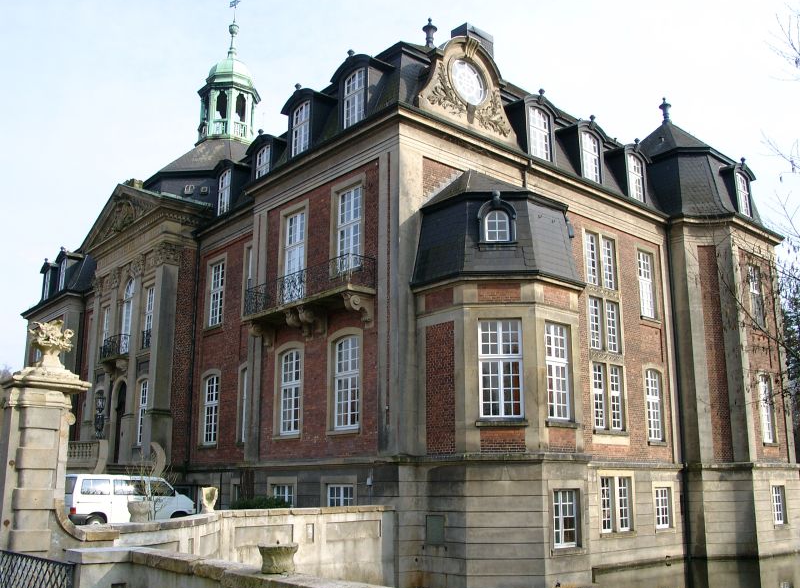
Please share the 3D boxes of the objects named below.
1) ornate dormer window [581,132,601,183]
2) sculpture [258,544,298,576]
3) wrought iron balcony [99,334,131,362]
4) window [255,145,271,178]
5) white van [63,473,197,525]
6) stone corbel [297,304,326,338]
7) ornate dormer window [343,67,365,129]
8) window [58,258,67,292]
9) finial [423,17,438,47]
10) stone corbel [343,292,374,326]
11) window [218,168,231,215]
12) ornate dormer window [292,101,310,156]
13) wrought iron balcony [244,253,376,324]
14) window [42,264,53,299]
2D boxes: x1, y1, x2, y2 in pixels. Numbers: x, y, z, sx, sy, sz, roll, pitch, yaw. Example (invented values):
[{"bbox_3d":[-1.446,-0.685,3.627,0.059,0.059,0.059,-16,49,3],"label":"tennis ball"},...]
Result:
[{"bbox_3d":[8.187,-5.840,33.781,1.150,2.050,0.320,12,-18,-40],"label":"ornate dormer window"},{"bbox_3d":[-1.039,2.262,6.700,0.350,0.225,0.350,0,-14,0],"label":"sculpture"},{"bbox_3d":[-13.821,2.774,38.513,0.950,1.220,3.100,12,-18,-40],"label":"wrought iron balcony"},{"bbox_3d":[-6.100,-5.512,35.300,0.320,2.000,1.100,12,-18,-40],"label":"window"},{"bbox_3d":[-9.210,7.220,27.150,4.750,1.940,1.840,12,-18,-40],"label":"white van"},{"bbox_3d":[-3.028,0.916,27.021,0.970,1.050,0.420,12,-18,-40],"label":"stone corbel"},{"bbox_3d":[-1.640,-7.069,28.511,0.320,2.000,1.150,12,-18,-40],"label":"ornate dormer window"},{"bbox_3d":[-21.921,-1.268,51.084,0.350,2.100,1.150,12,-18,-40],"label":"window"},{"bbox_3d":[1.293,-11.155,33.531,0.620,1.400,0.620,0,-14,0],"label":"finial"},{"bbox_3d":[-1.275,0.567,24.901,0.950,0.930,0.460,12,-18,-40],"label":"stone corbel"},{"bbox_3d":[-8.227,-4.790,36.900,0.400,2.150,1.150,12,-18,-40],"label":"window"},{"bbox_3d":[-3.857,-6.504,30.971,0.320,2.030,1.120,12,-18,-40],"label":"ornate dormer window"},{"bbox_3d":[-3.268,0.003,27.220,1.150,1.300,6.480,12,-18,-40],"label":"wrought iron balcony"},{"bbox_3d":[-24.314,-0.740,54.192,0.320,2.050,1.100,12,-18,-40],"label":"window"}]

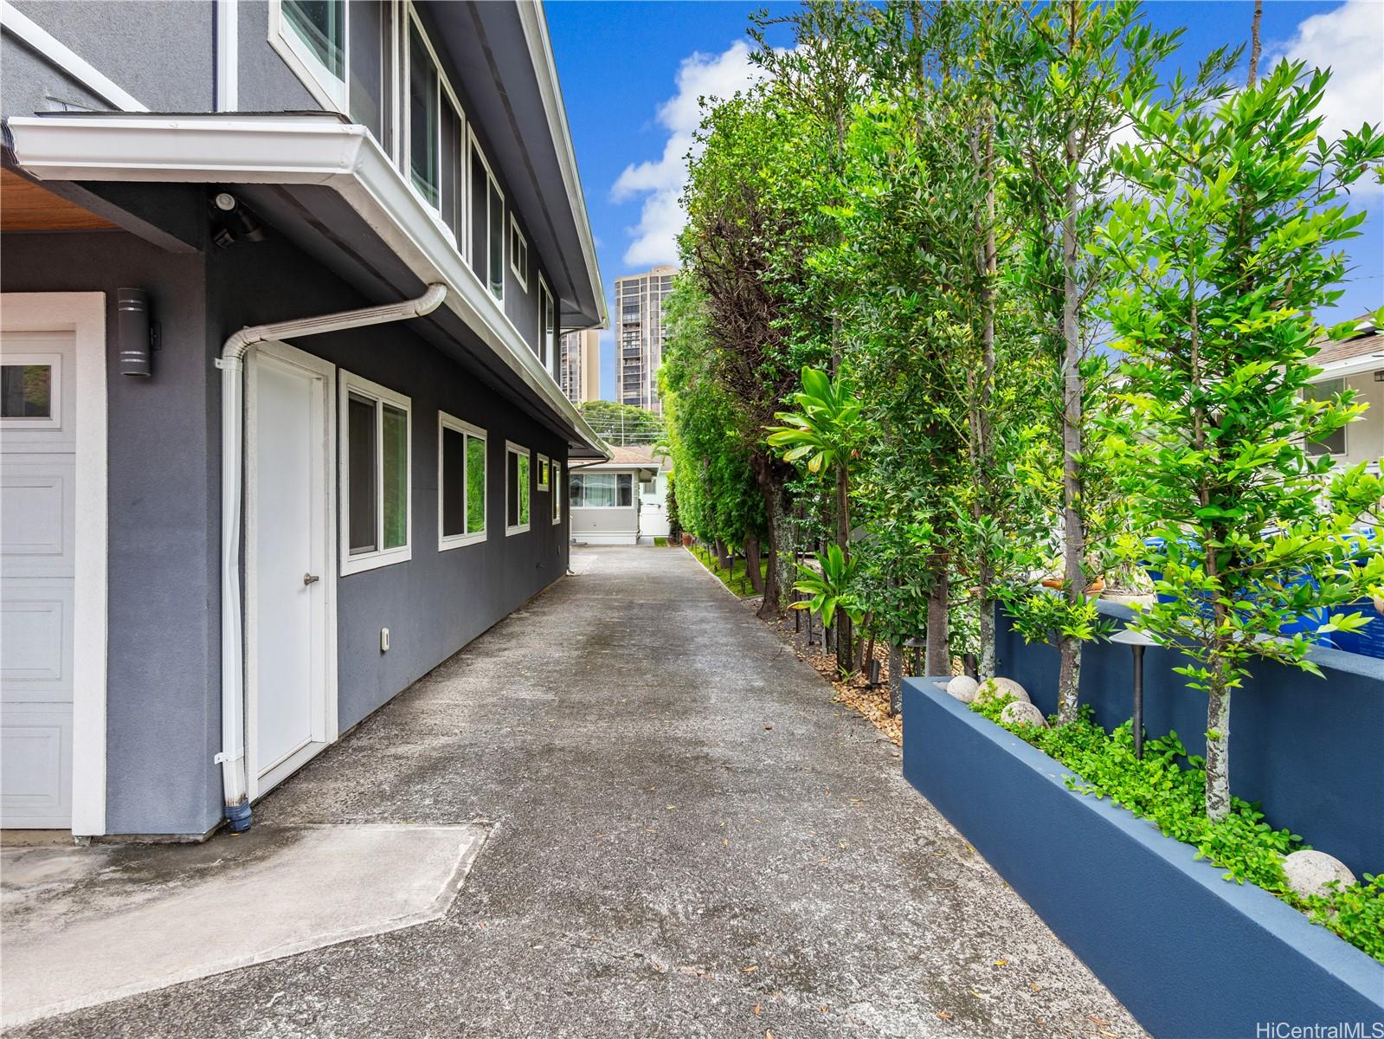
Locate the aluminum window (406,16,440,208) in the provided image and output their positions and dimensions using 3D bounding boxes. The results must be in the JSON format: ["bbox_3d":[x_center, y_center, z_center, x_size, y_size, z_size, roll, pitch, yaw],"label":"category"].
[{"bbox_3d":[-2.205,-3.279,6.567,0.060,1.265,0.976,0,1,-3],"label":"aluminum window"}]

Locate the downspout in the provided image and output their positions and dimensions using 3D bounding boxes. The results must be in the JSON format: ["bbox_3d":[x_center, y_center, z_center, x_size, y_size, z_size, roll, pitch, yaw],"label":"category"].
[{"bbox_3d":[-1.555,0.163,3.515,0.980,2.400,0.130,0,1,-3],"label":"downspout"}]

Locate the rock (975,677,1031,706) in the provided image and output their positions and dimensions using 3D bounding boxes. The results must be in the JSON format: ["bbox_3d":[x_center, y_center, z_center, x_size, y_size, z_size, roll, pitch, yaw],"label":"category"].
[{"bbox_3d":[1.444,0.827,3.719,0.245,0.190,0.235,0,1,-3],"label":"rock"}]

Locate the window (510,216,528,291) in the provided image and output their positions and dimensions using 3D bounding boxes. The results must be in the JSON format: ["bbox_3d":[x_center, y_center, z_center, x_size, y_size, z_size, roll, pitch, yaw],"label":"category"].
[{"bbox_3d":[-2.437,-3.739,11.336,0.060,0.755,1.413,0,1,-3],"label":"window"}]

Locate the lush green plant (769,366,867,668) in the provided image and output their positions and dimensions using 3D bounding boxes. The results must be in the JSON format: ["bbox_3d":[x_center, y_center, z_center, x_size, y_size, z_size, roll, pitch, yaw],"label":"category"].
[{"bbox_3d":[1.038,0.009,6.583,0.800,2.500,0.800,0,1,-3],"label":"lush green plant"}]

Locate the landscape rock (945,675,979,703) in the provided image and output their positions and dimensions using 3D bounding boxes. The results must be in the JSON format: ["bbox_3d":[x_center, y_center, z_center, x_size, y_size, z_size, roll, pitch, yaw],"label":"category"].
[{"bbox_3d":[1.315,0.835,3.893,0.156,0.145,0.155,0,1,-3],"label":"landscape rock"}]

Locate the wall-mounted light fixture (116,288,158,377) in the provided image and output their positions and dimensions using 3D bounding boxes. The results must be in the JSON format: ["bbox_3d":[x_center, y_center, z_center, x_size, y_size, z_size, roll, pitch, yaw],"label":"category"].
[{"bbox_3d":[-2.232,-0.751,3.221,0.108,0.343,0.140,0,1,-3],"label":"wall-mounted light fixture"}]

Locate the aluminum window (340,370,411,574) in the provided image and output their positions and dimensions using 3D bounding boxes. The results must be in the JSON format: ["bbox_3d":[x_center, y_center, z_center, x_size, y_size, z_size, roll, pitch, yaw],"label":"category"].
[{"bbox_3d":[-2.142,-0.297,5.515,0.060,1.250,1.434,0,1,-3],"label":"aluminum window"}]

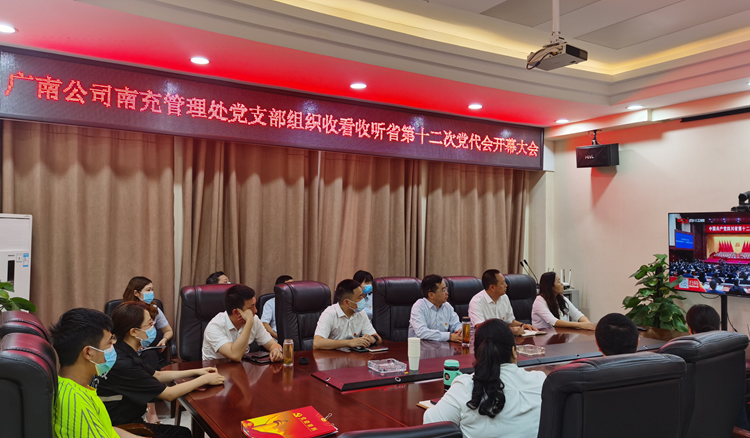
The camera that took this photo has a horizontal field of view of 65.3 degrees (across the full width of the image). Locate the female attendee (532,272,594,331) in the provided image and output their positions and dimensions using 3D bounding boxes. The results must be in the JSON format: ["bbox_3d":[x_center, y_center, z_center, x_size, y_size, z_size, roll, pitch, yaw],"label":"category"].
[{"bbox_3d":[1.570,1.070,4.920,0.480,1.220,0.750,2,-3,-42],"label":"female attendee"}]

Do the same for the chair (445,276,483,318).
[{"bbox_3d":[0.870,1.091,4.930,0.620,1.180,0.700,1,-2,-30],"label":"chair"}]

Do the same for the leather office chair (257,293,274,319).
[{"bbox_3d":[-0.710,1.194,5.280,0.570,1.000,0.600,1,-2,-31],"label":"leather office chair"}]

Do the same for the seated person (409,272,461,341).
[{"bbox_3d":[0.460,1.051,4.500,0.520,1.230,0.750,1,-2,-32],"label":"seated person"}]

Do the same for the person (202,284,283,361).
[{"bbox_3d":[-0.900,1.032,3.800,0.530,1.210,0.760,1,-2,-32],"label":"person"}]

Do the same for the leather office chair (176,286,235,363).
[{"bbox_3d":[-1.050,1.059,3.980,0.620,1.180,0.700,1,-2,-30],"label":"leather office chair"}]

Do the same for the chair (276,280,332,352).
[{"bbox_3d":[-0.410,1.071,4.340,0.620,1.180,0.700,1,-2,-36],"label":"chair"}]

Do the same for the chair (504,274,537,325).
[{"bbox_3d":[1.390,1.098,5.150,0.620,1.180,0.700,1,-2,-28],"label":"chair"}]

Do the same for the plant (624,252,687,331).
[{"bbox_3d":[2.620,1.008,5.470,0.580,1.380,0.580,1,-2,-31],"label":"plant"}]

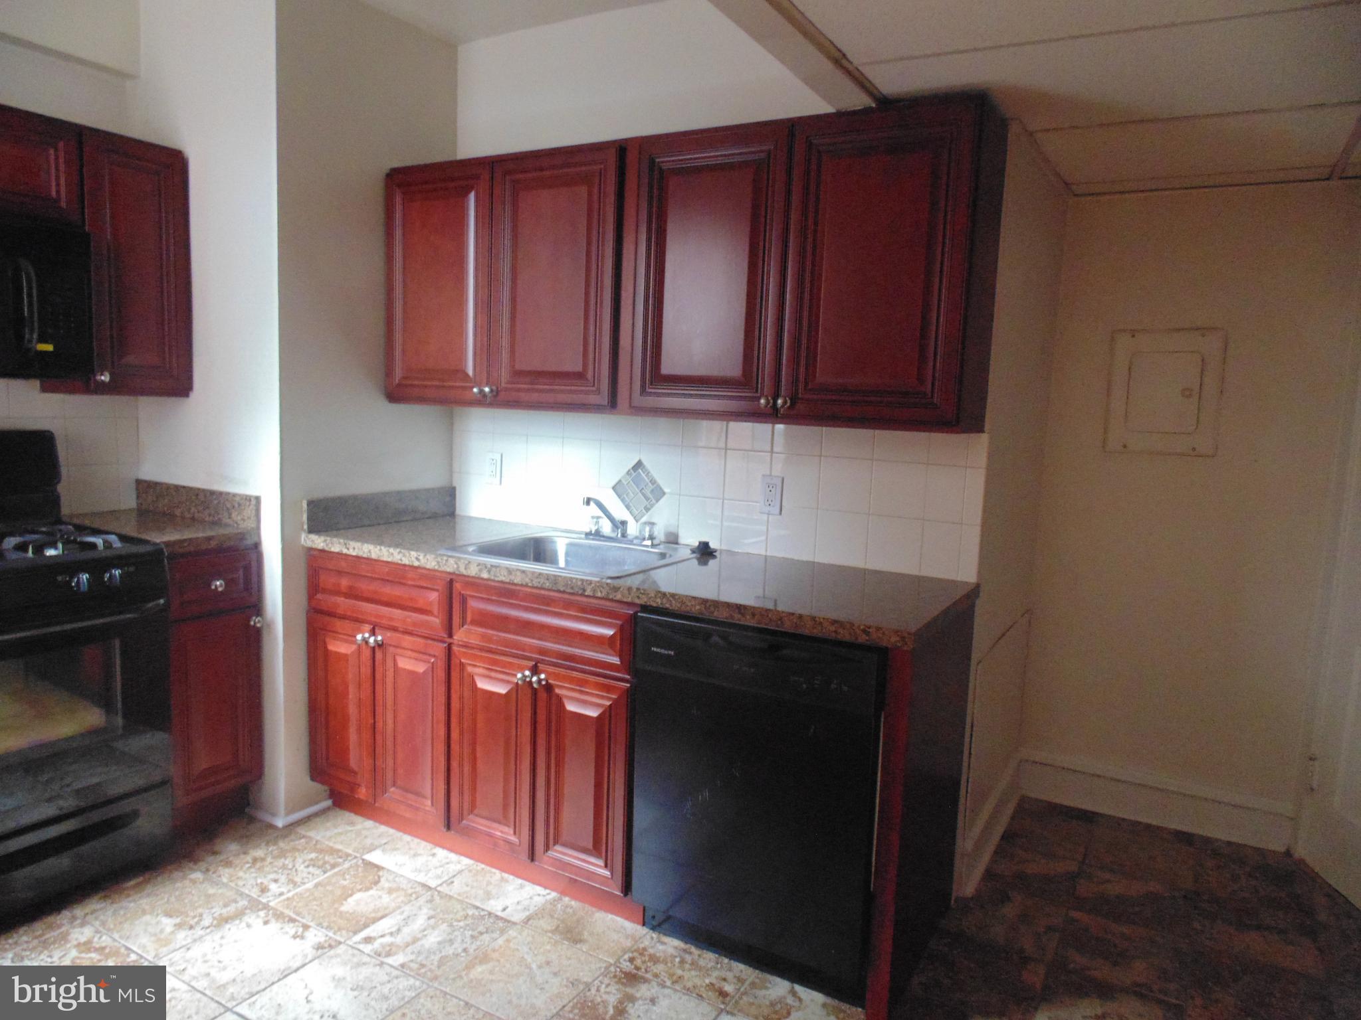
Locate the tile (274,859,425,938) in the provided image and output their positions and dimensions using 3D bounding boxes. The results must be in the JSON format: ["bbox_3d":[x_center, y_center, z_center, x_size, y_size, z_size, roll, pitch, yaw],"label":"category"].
[{"bbox_3d":[-0.876,1.037,2.319,0.298,0.010,0.291,6,7,30],"label":"tile"}]

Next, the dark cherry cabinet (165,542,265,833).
[{"bbox_3d":[-1.654,0.517,2.710,0.643,0.869,0.297,6,7,29],"label":"dark cherry cabinet"}]

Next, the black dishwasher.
[{"bbox_3d":[0.289,0.668,2.254,0.605,0.865,0.590,6,8,29],"label":"black dishwasher"}]

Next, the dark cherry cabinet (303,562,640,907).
[{"bbox_3d":[-0.495,0.557,2.687,1.200,0.820,0.610,6,8,29],"label":"dark cherry cabinet"}]

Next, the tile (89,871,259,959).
[{"bbox_3d":[-1.280,1.030,2.218,0.298,0.010,0.291,6,7,30],"label":"tile"}]

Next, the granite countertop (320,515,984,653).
[{"bbox_3d":[-0.184,0.152,2.471,1.870,0.038,0.647,6,7,29],"label":"granite countertop"}]

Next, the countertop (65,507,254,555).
[{"bbox_3d":[-1.645,0.067,2.667,0.657,0.038,0.297,6,7,29],"label":"countertop"}]

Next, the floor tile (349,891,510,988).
[{"bbox_3d":[-0.620,1.064,2.171,0.298,0.010,0.291,6,7,30],"label":"floor tile"}]

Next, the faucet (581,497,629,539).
[{"bbox_3d":[-0.230,0.033,2.648,0.050,0.150,0.235,6,8,29],"label":"faucet"}]

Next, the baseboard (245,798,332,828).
[{"bbox_3d":[-1.273,0.955,2.818,0.190,0.035,0.200,6,8,29],"label":"baseboard"}]

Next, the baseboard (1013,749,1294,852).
[{"bbox_3d":[1.600,0.991,2.954,0.816,0.156,0.020,5,7,25],"label":"baseboard"}]

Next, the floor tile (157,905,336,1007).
[{"bbox_3d":[-1.023,1.058,2.070,0.298,0.010,0.291,6,7,30],"label":"floor tile"}]

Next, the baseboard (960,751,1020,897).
[{"bbox_3d":[1.018,0.990,2.798,0.030,0.160,0.800,6,8,31],"label":"baseboard"}]

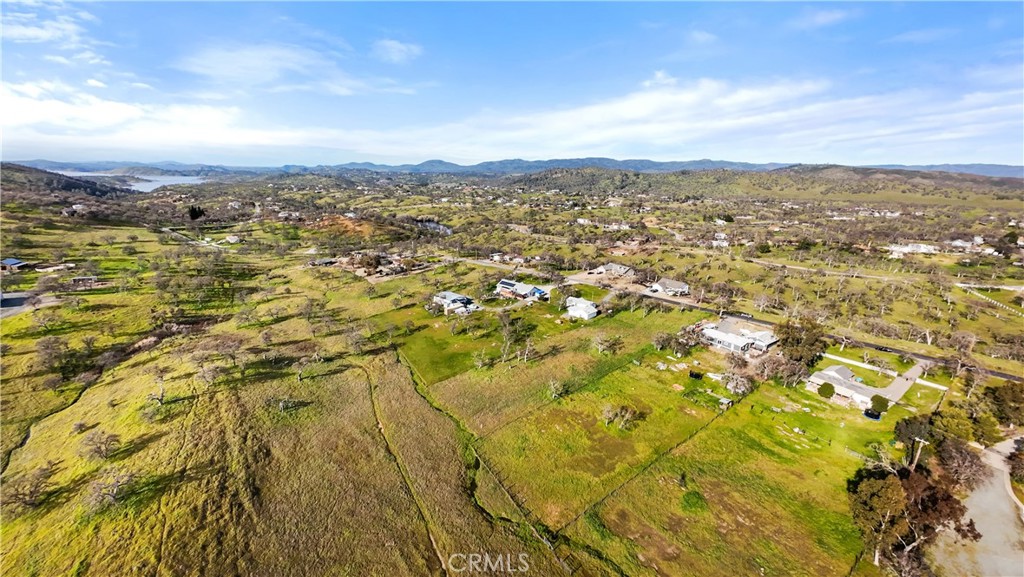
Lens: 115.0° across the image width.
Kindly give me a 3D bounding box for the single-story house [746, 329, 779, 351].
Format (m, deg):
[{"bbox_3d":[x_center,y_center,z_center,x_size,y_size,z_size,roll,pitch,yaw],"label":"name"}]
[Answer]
[{"bbox_3d":[118.430,23.900,154.660,13.000,4.300,9.500,-16,26,-37],"label":"single-story house"}]

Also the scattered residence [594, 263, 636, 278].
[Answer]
[{"bbox_3d":[81.390,-14.250,257.280,23.000,5.000,14.000,15,25,35],"label":"scattered residence"}]

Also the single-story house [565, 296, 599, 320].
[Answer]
[{"bbox_3d":[41.380,11.810,186.770,12.500,4.800,15.500,17,26,38],"label":"single-story house"}]

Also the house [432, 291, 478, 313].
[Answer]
[{"bbox_3d":[-35.260,7.810,197.650,19.500,4.800,14.000,17,26,38],"label":"house"}]

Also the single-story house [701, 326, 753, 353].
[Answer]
[{"bbox_3d":[100.810,23.940,154.540,17.000,4.300,11.000,18,27,40],"label":"single-story house"}]

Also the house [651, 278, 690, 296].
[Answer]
[{"bbox_3d":[106.890,-0.760,220.330,19.000,5.200,13.500,14,24,33],"label":"house"}]

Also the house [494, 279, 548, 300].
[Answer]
[{"bbox_3d":[4.640,0.650,216.790,28.000,5.000,14.000,15,25,34],"label":"house"}]

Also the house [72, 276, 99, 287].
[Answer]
[{"bbox_3d":[-301.180,-4.930,229.310,13.500,3.700,6.500,-3,20,-8],"label":"house"}]

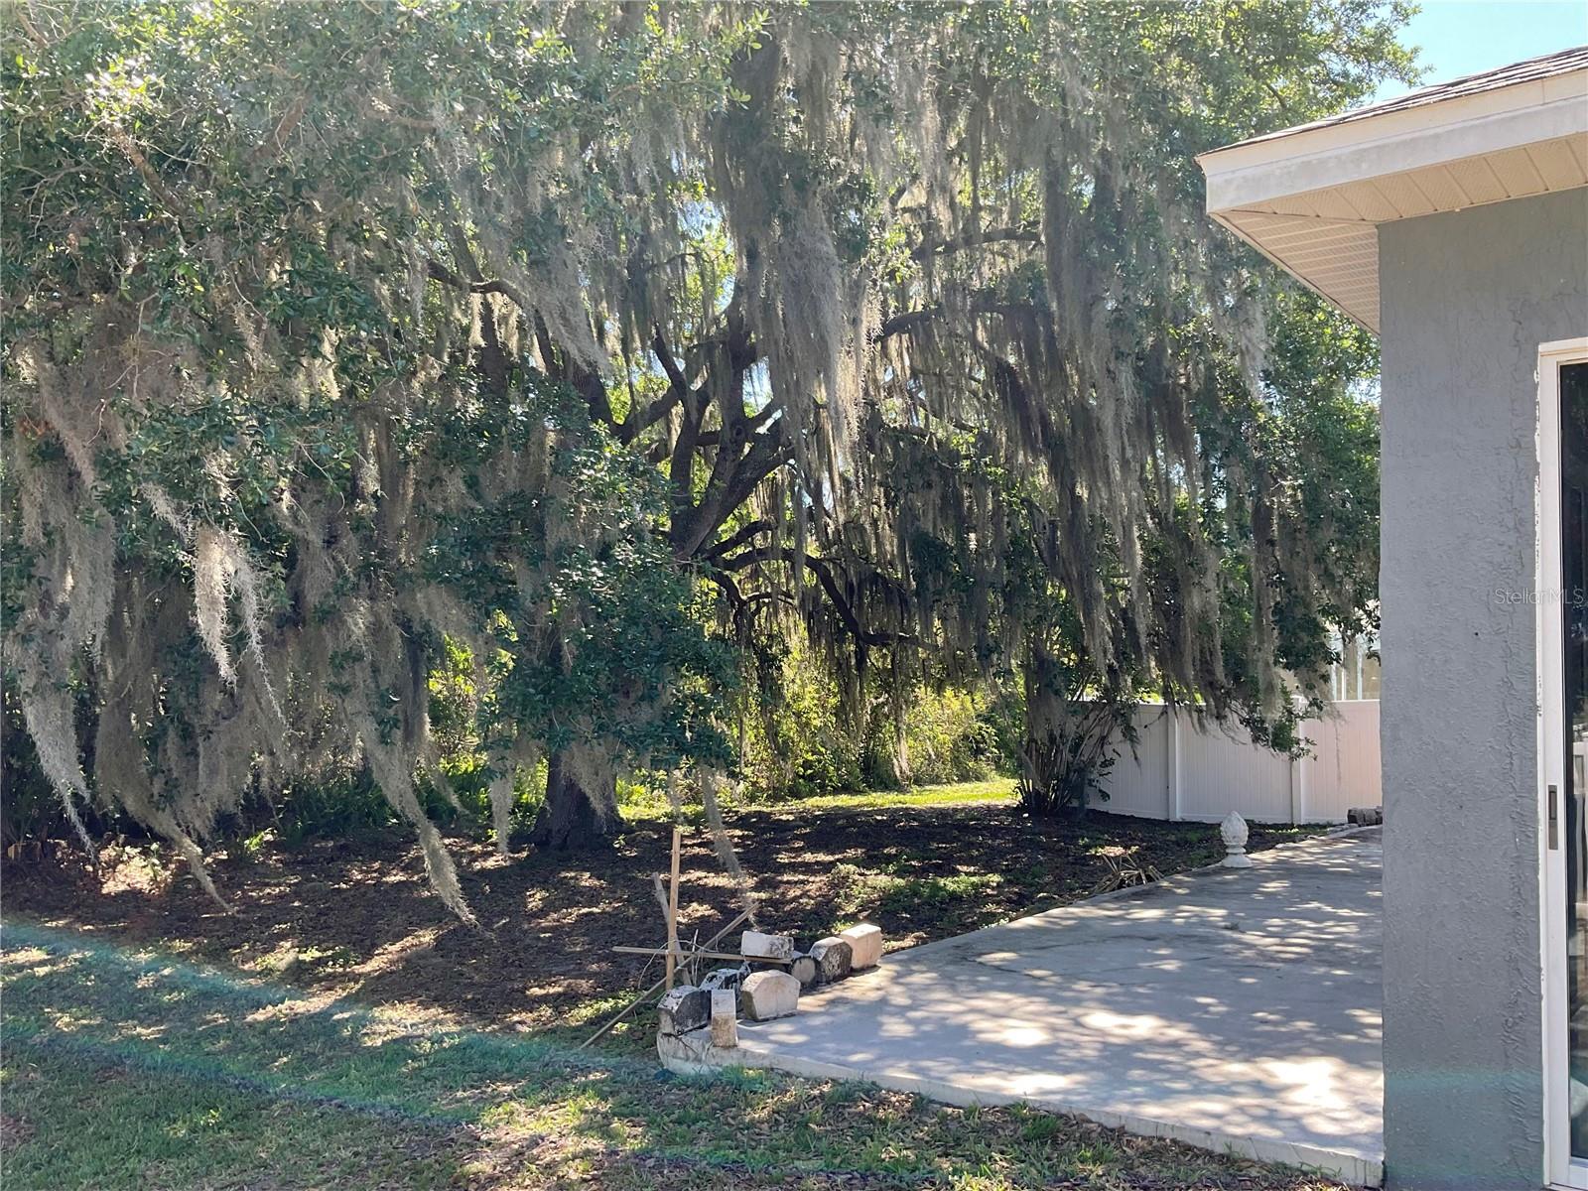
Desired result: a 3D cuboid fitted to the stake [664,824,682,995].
[{"bbox_3d":[-0.535,1.428,5.900,0.036,0.820,0.030,2,-2,18],"label":"stake"}]

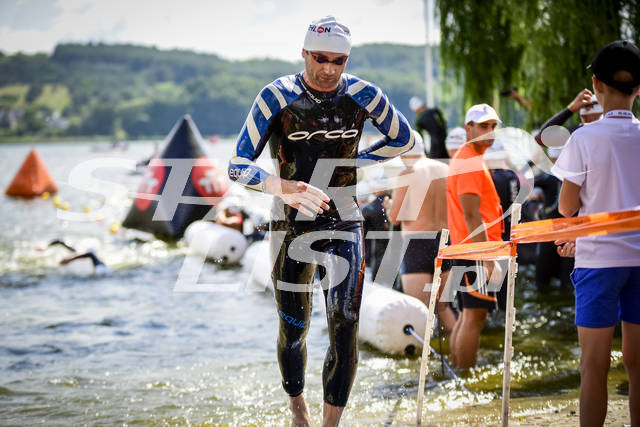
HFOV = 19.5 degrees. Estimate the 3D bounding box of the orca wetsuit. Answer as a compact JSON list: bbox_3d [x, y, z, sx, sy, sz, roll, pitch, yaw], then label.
[{"bbox_3d":[0.002,0.104,7.500,0.740,1.360,0.420,0,2,3],"label":"orca wetsuit"}]

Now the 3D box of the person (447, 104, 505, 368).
[{"bbox_3d":[0.875,0.246,10.535,0.360,1.720,0.500,0,2,9],"label":"person"}]

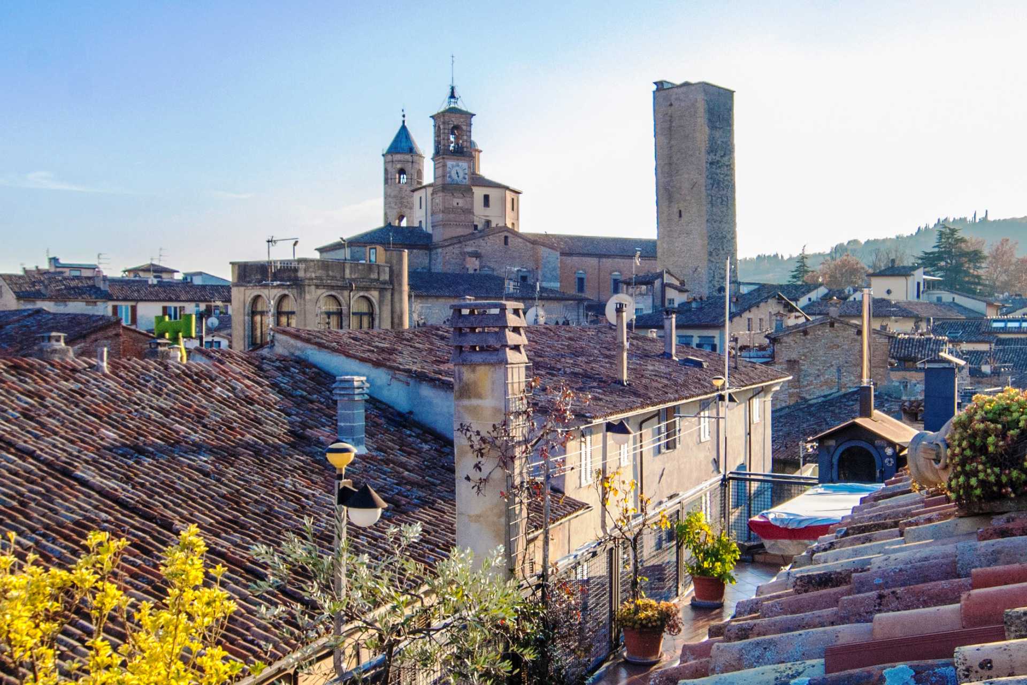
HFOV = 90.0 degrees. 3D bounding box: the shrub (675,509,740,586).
[{"bbox_3d":[2.203,2.312,5.800,0.700,0.820,0.680,0,1,0],"label":"shrub"}]

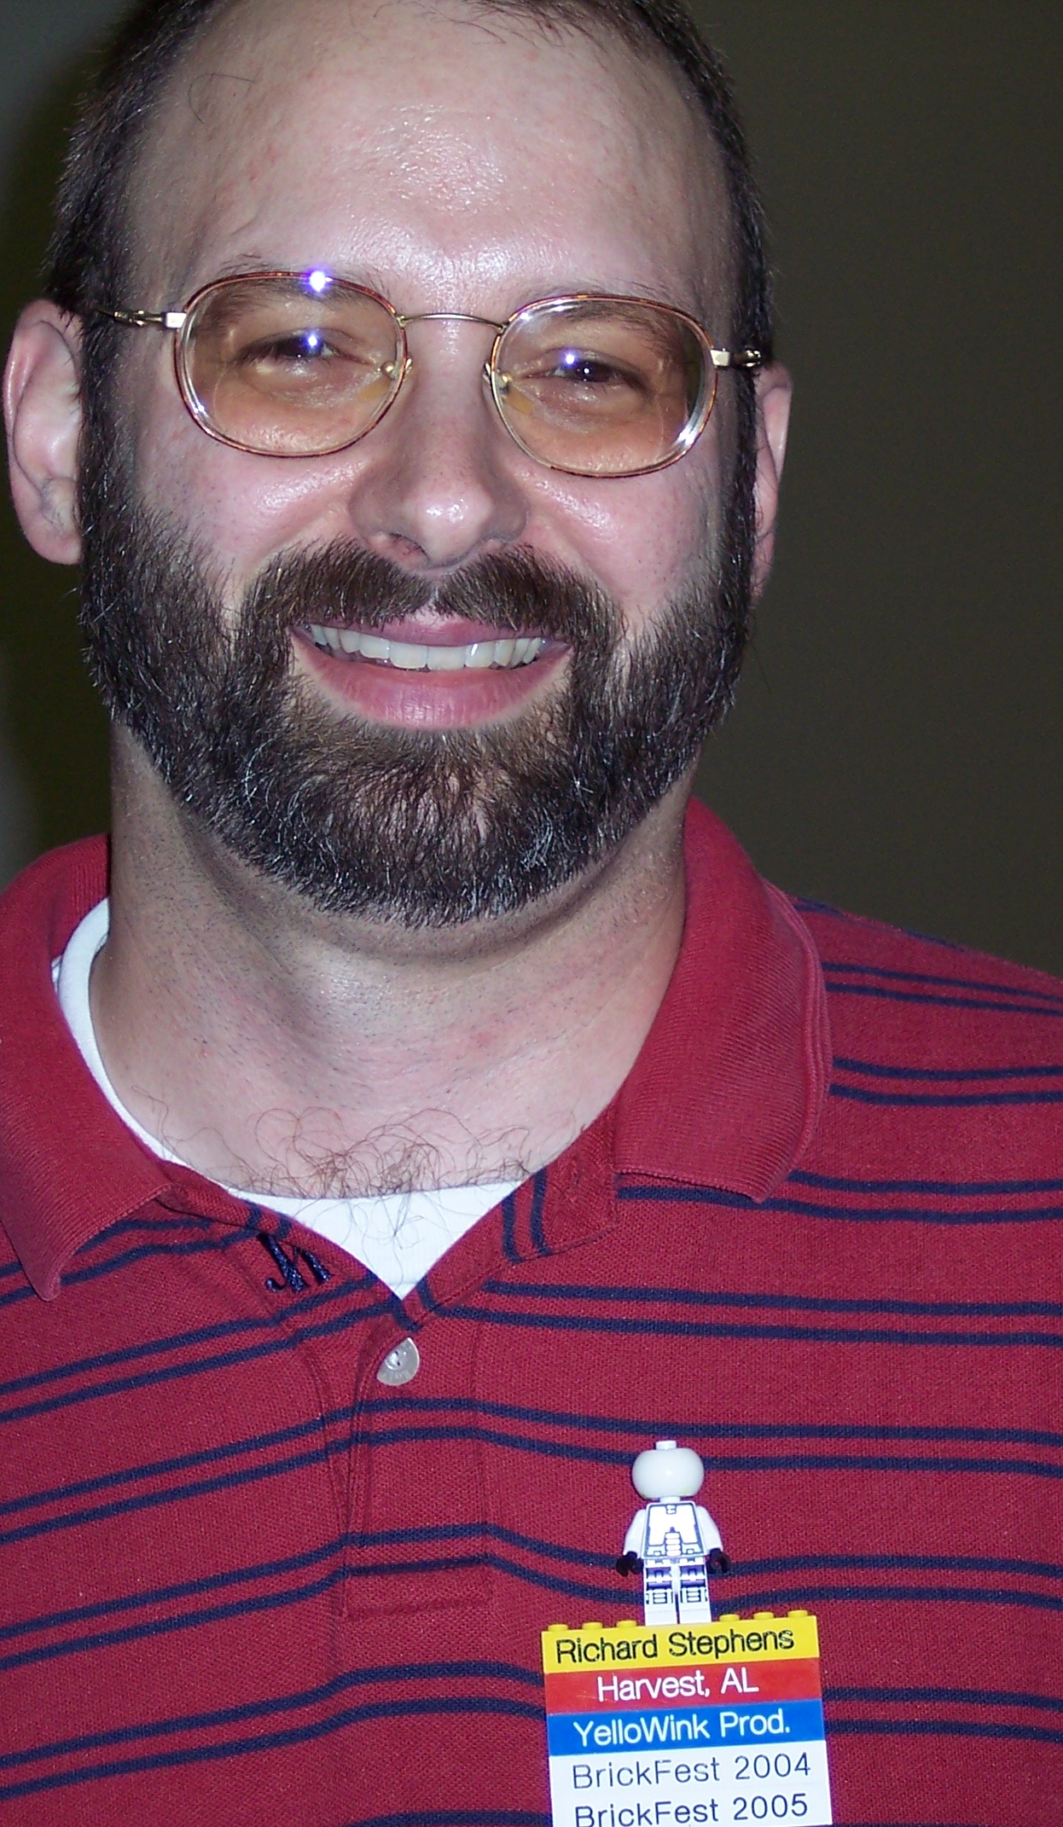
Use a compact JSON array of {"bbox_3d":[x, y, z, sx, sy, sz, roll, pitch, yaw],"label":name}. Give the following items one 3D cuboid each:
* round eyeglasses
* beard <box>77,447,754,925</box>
[{"bbox_3d":[-0.025,-0.134,1.337,0.153,0.045,0.140,3,7,-6],"label":"round eyeglasses"},{"bbox_3d":[-0.027,-0.056,1.313,0.163,0.112,0.110,3,7,-6],"label":"beard"}]

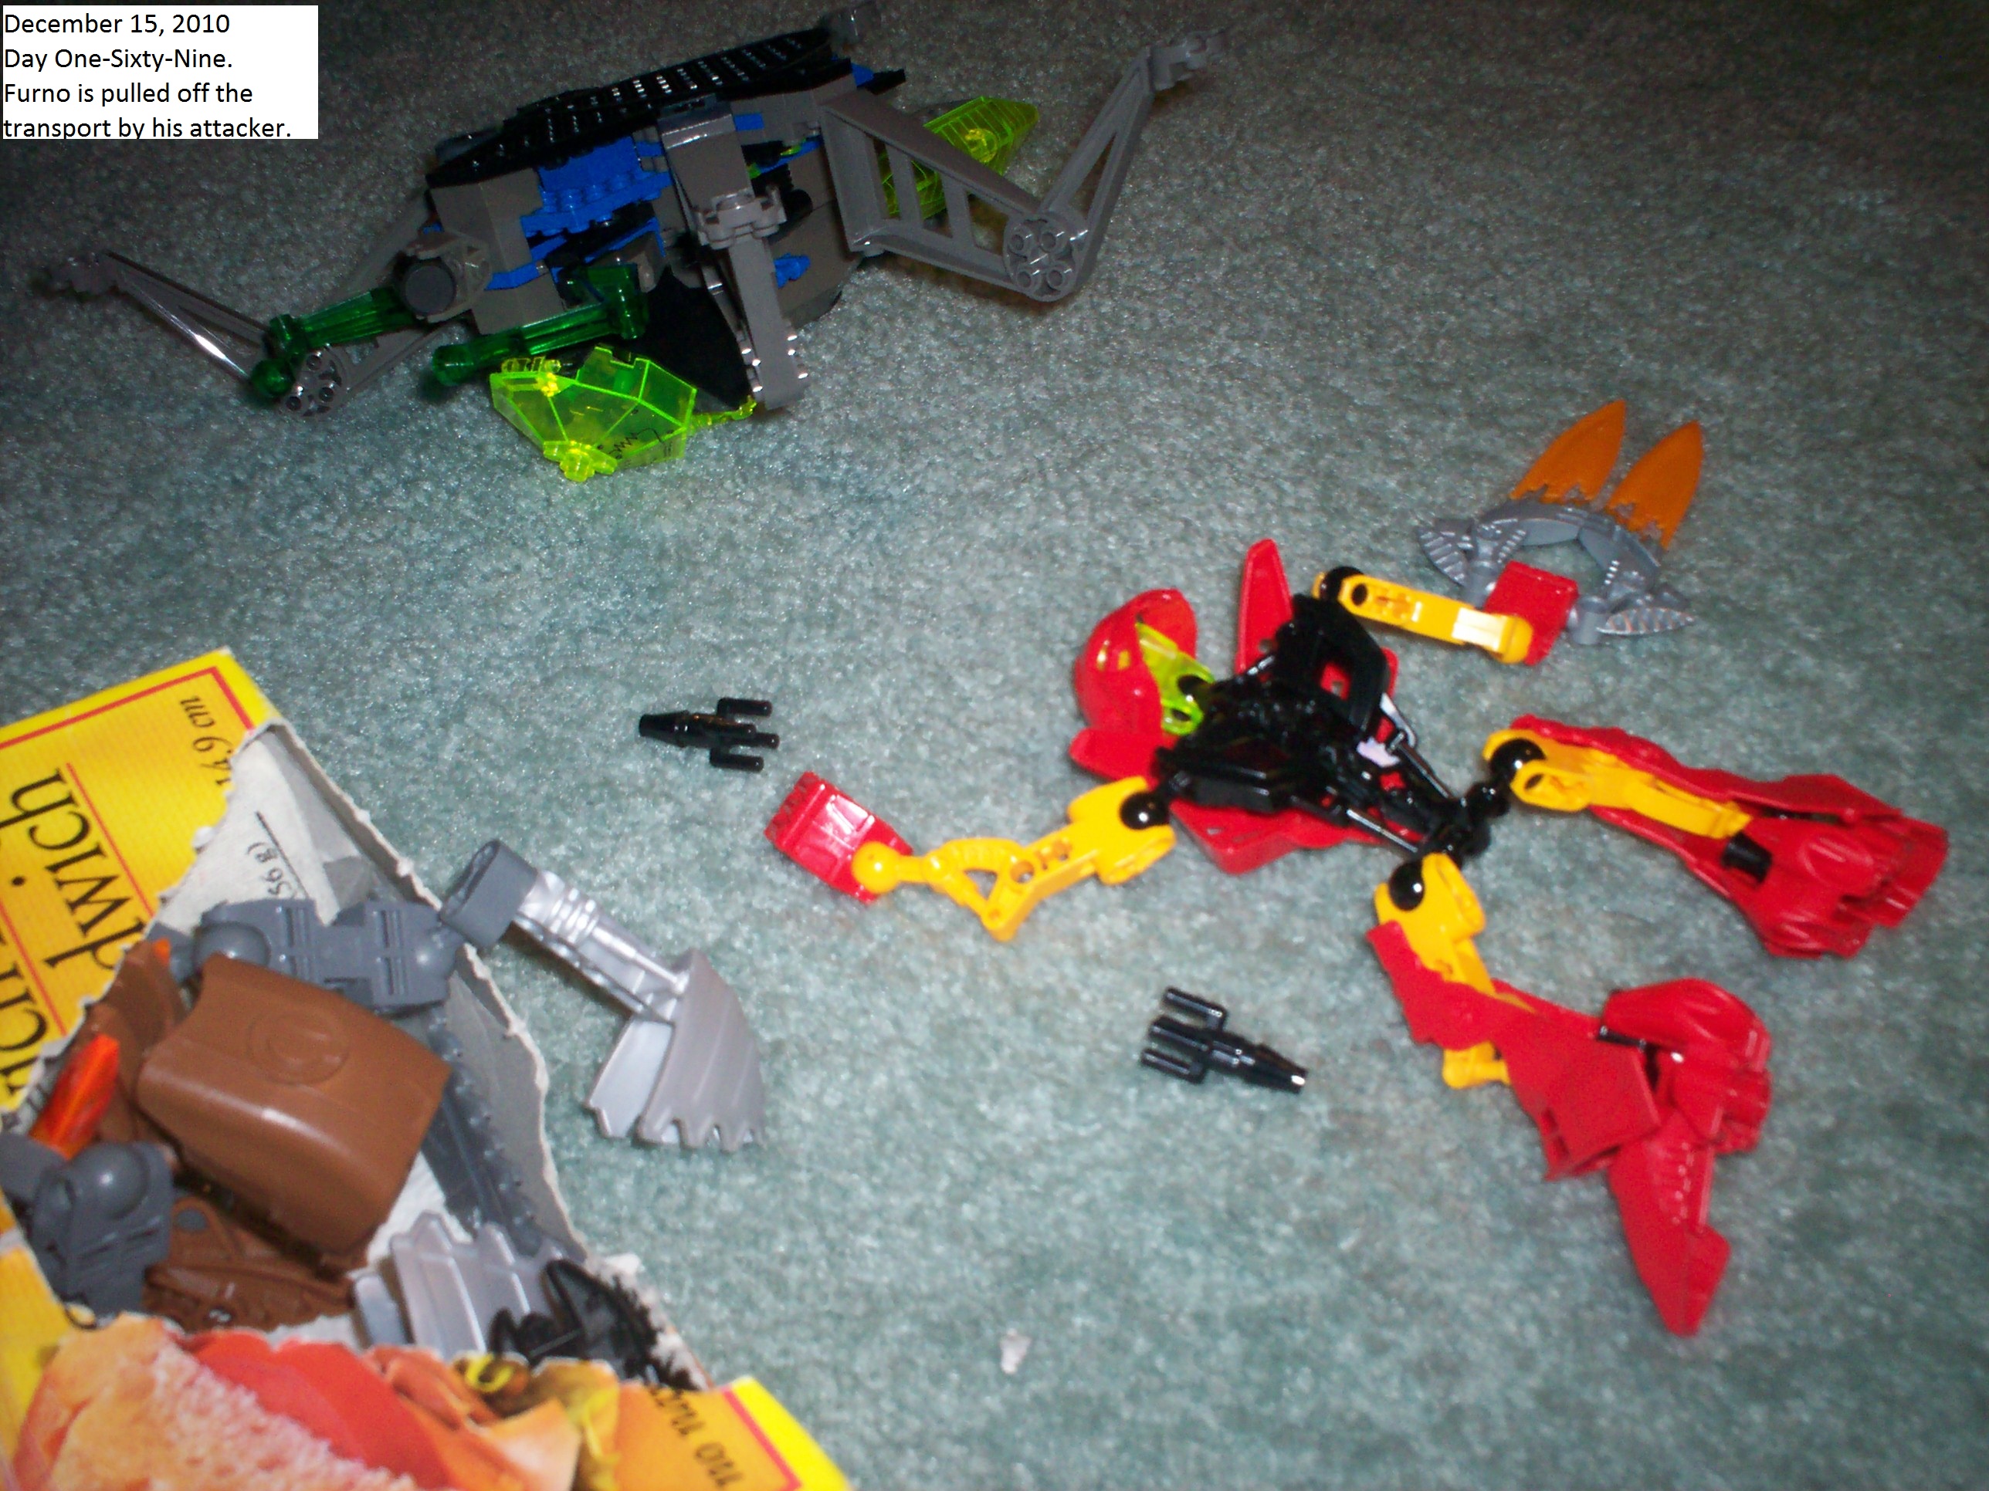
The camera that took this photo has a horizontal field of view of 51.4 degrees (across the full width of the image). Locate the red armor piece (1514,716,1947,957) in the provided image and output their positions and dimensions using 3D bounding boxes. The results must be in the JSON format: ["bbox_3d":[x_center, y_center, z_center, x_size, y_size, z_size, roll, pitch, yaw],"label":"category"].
[{"bbox_3d":[0.129,0.018,0.376,0.079,0.023,0.034,13,48,30],"label":"red armor piece"}]

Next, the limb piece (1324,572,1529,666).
[{"bbox_3d":[0.092,-0.025,0.437,0.056,0.022,0.015,12,48,29],"label":"limb piece"}]

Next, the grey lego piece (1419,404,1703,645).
[{"bbox_3d":[0.127,-0.048,0.456,0.067,0.017,0.079,20,51,35],"label":"grey lego piece"}]

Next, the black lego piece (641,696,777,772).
[{"bbox_3d":[-0.065,-0.004,0.473,0.034,0.011,0.017,6,45,24],"label":"black lego piece"}]

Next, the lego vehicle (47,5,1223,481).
[{"bbox_3d":[-0.094,-0.171,0.633,0.338,0.086,0.164,-8,41,9],"label":"lego vehicle"}]

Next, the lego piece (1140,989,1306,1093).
[{"bbox_3d":[0.040,0.056,0.370,0.033,0.011,0.016,18,51,34],"label":"lego piece"}]

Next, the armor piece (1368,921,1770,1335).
[{"bbox_3d":[0.099,0.053,0.340,0.041,0.029,0.090,-24,41,-10],"label":"armor piece"}]

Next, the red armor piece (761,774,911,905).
[{"bbox_3d":[-0.032,0.019,0.435,0.019,0.013,0.037,-40,45,-26],"label":"red armor piece"}]

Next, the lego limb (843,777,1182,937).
[{"bbox_3d":[0.003,0.025,0.415,0.065,0.014,0.029,-11,40,6],"label":"lego limb"}]

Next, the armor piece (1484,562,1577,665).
[{"bbox_3d":[0.111,-0.026,0.437,0.018,0.016,0.029,4,44,23],"label":"armor piece"}]

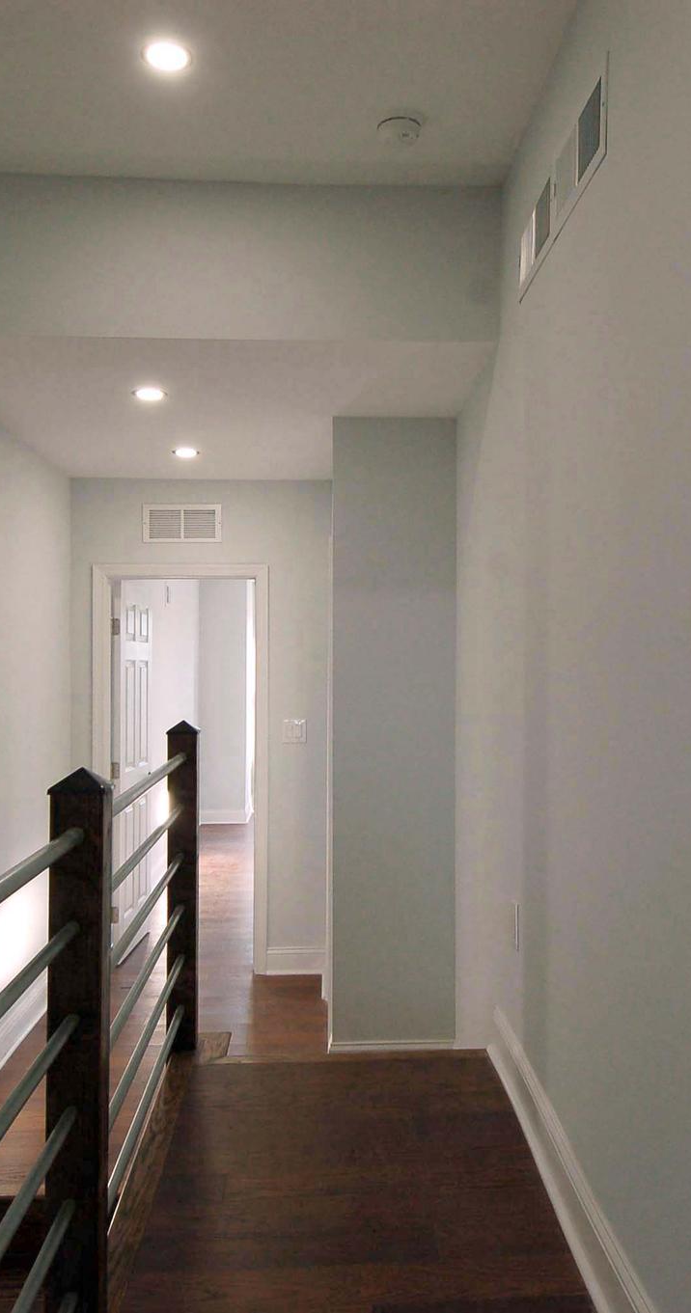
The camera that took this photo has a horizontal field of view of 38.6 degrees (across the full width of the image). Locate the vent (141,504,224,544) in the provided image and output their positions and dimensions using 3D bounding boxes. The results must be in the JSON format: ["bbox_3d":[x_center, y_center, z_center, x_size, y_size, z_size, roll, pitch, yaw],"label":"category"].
[{"bbox_3d":[-0.841,-0.687,5.090,0.403,0.197,0.020,0,0,-2],"label":"vent"}]

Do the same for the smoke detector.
[{"bbox_3d":[0.142,-1.352,2.565,0.125,0.042,0.125,0,0,-2],"label":"smoke detector"}]

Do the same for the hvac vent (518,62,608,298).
[{"bbox_3d":[0.464,-1.030,2.220,0.020,0.196,0.785,0,0,-2],"label":"hvac vent"}]

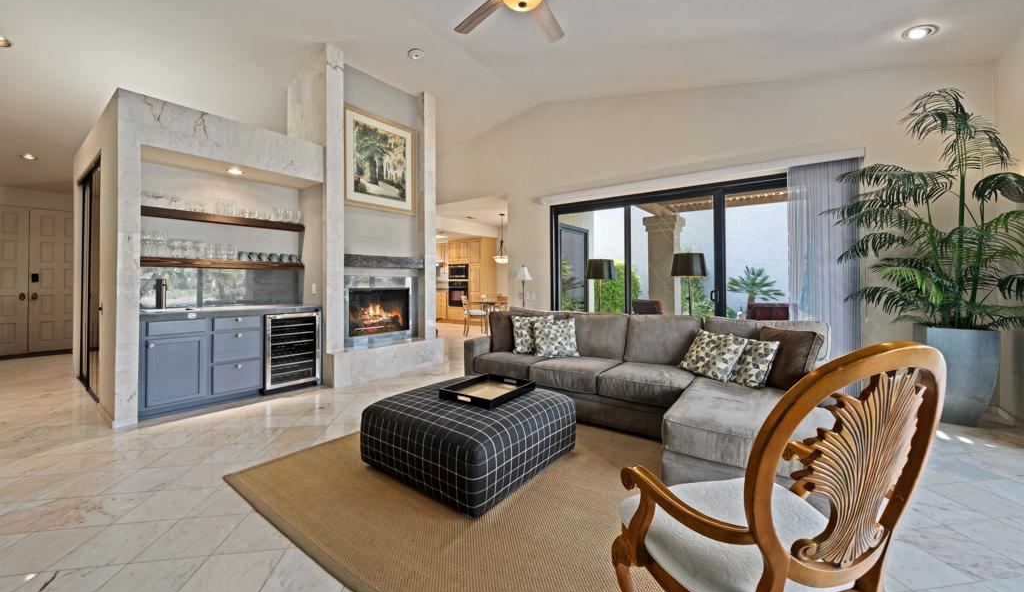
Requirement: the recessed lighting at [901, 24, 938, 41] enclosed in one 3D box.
[{"bbox_3d":[3.470,-2.245,3.145,0.210,0.050,0.210,13,6,31],"label":"recessed lighting"}]

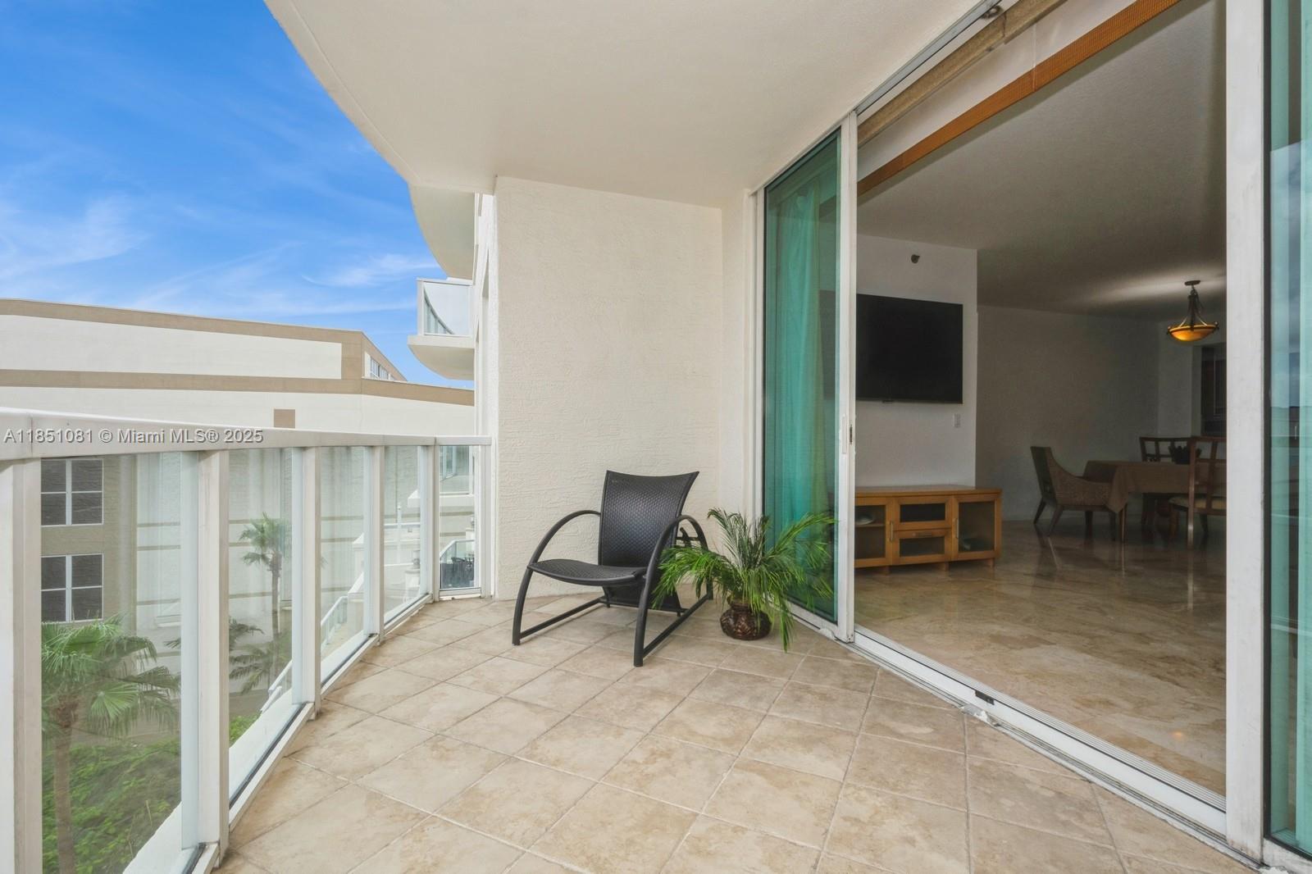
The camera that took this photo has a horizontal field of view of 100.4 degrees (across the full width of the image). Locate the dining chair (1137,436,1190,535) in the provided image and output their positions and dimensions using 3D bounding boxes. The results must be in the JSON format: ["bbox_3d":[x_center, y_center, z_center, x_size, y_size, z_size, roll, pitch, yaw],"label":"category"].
[{"bbox_3d":[5.760,0.530,6.030,0.480,1.000,0.560,0,0,22],"label":"dining chair"}]

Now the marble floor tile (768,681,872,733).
[{"bbox_3d":[0.640,1.039,2.105,0.309,0.015,0.306,0,0,27],"label":"marble floor tile"}]

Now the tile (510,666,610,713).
[{"bbox_3d":[-0.379,1.034,2.221,0.309,0.015,0.306,0,0,27],"label":"tile"}]

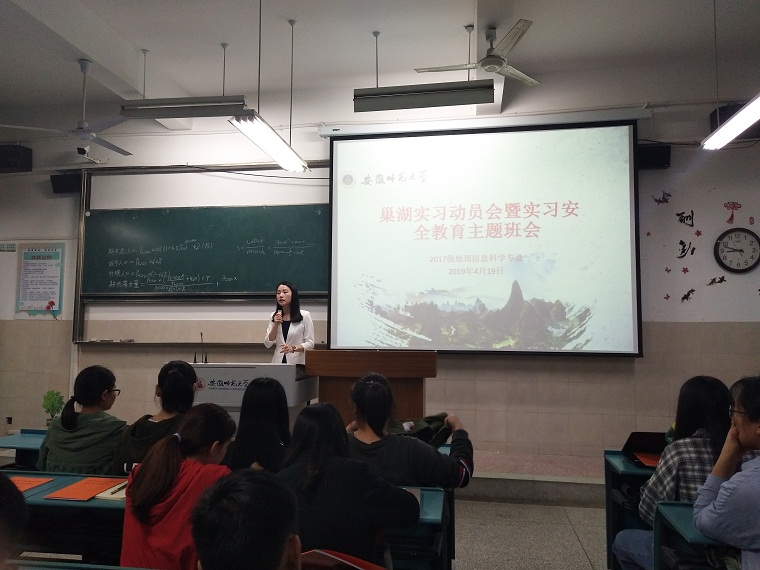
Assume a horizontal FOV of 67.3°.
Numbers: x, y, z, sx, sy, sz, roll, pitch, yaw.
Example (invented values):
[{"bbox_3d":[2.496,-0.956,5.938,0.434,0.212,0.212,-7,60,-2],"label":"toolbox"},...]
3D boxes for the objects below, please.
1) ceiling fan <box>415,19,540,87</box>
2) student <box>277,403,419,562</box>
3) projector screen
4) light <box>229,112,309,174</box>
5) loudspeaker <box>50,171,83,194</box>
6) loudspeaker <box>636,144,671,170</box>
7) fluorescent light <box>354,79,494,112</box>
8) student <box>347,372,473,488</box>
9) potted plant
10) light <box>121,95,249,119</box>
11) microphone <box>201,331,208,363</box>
[{"bbox_3d":[0.740,-1.761,4.212,1.100,0.340,1.100,0,-5,9],"label":"ceiling fan"},{"bbox_3d":[-0.152,0.974,1.853,0.520,1.126,0.720,0,-5,9],"label":"student"},{"bbox_3d":[0.984,-0.452,5.750,3.060,2.270,0.080,0,-5,9],"label":"projector screen"},{"bbox_3d":[-0.823,-1.120,4.448,0.240,0.100,1.240,0,-5,9],"label":"light"},{"bbox_3d":[-3.532,-1.178,6.543,0.390,0.240,0.220,0,5,9],"label":"loudspeaker"},{"bbox_3d":[2.579,-1.246,5.529,0.390,0.240,0.220,0,5,9],"label":"loudspeaker"},{"bbox_3d":[0.384,-1.675,5.119,1.240,0.210,0.190,0,-5,9],"label":"fluorescent light"},{"bbox_3d":[0.094,1.025,2.724,0.680,1.176,0.750,0,-5,9],"label":"student"},{"bbox_3d":[-3.590,1.363,6.280,0.240,0.400,0.220,0,-5,9],"label":"potted plant"},{"bbox_3d":[-1.881,-1.691,5.498,1.240,0.200,0.200,0,-5,9],"label":"light"},{"bbox_3d":[-1.636,0.574,5.260,0.040,0.290,0.080,0,-5,9],"label":"microphone"}]

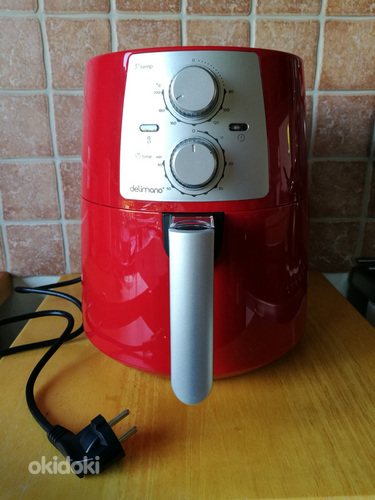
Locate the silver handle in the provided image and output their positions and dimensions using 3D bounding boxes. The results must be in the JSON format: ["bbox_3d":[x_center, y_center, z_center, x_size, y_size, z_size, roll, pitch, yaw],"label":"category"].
[{"bbox_3d":[0.004,0.053,0.343,0.036,0.156,0.050,0,18,1],"label":"silver handle"}]

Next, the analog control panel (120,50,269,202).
[{"bbox_3d":[0.006,-0.103,0.333,0.136,0.123,0.036,0,12,1],"label":"analog control panel"}]

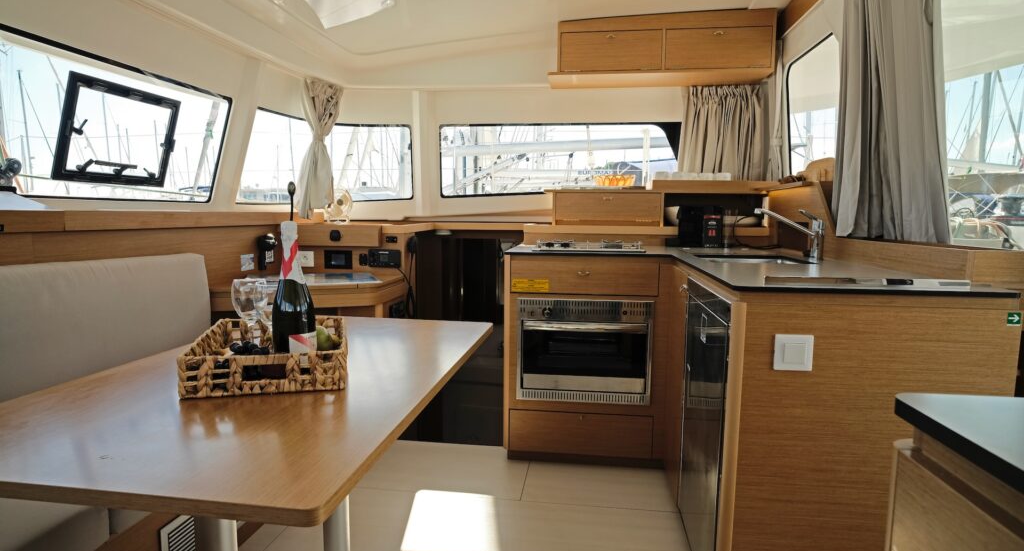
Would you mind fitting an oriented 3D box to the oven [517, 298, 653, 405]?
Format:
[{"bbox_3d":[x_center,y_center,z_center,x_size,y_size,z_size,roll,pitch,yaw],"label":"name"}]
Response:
[{"bbox_3d":[0.311,0.283,2.475,0.536,0.421,0.460,2,7,7],"label":"oven"}]

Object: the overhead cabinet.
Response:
[{"bbox_3d":[0.692,-1.077,2.760,1.001,0.263,0.378,2,7,7],"label":"overhead cabinet"}]

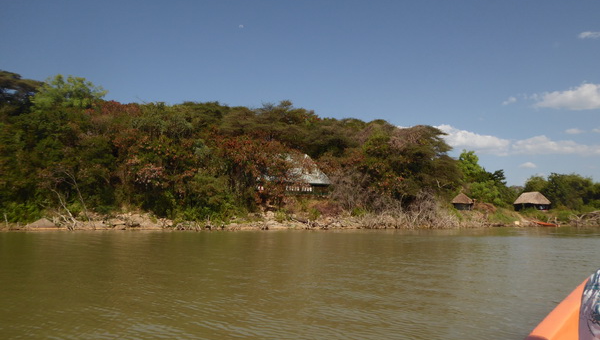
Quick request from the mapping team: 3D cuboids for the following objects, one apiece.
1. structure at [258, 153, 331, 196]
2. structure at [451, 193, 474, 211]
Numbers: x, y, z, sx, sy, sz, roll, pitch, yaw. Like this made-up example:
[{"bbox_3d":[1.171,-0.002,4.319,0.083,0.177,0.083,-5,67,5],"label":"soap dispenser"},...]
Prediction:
[{"bbox_3d":[-1.001,0.910,82.000,13.000,7.600,9.500,0,-7,5],"label":"structure"},{"bbox_3d":[33.171,6.634,92.000,4.600,3.700,4.600,-2,-7,17],"label":"structure"}]

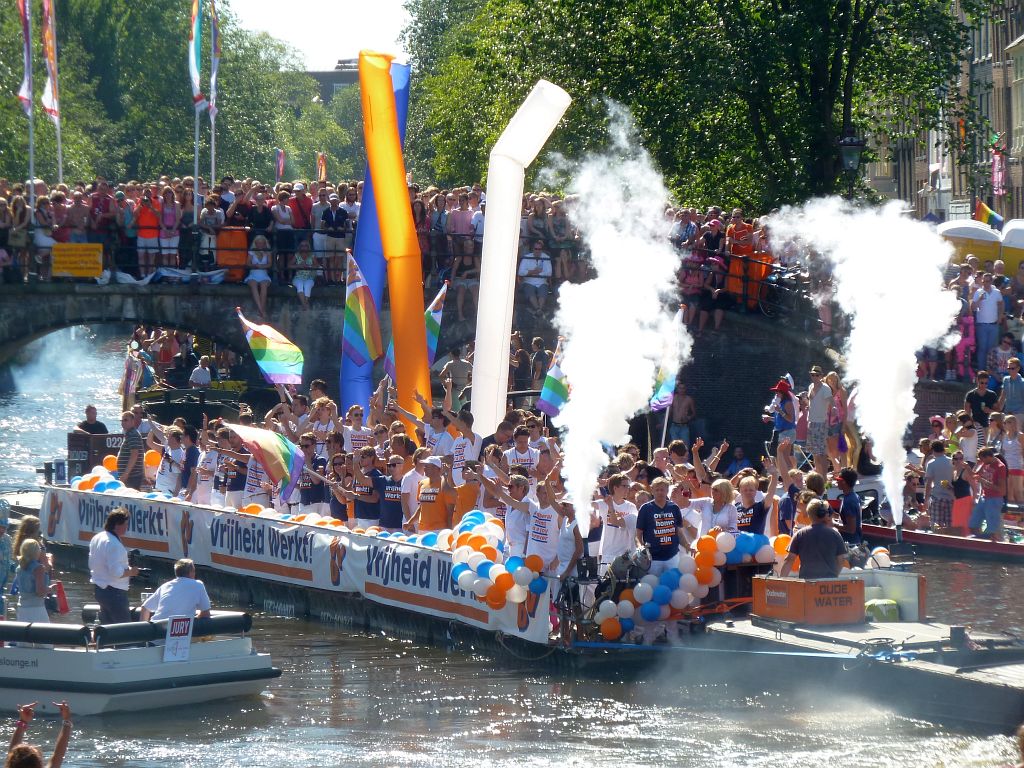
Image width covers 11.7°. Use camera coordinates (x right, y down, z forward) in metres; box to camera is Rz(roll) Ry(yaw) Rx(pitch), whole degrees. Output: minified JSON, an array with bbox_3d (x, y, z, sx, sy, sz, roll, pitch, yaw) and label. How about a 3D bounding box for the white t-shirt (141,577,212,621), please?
[{"bbox_3d":[-3.496,2.301,52.111,0.720,0.600,0.420,1,2,18],"label":"white t-shirt"}]

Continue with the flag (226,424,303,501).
[{"bbox_3d":[-3.069,0.962,62.018,1.000,0.970,0.450,0,2,12],"label":"flag"}]

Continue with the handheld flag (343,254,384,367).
[{"bbox_3d":[-1.842,-0.912,62.000,0.550,1.400,0.300,0,2,11],"label":"handheld flag"}]

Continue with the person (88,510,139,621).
[{"bbox_3d":[-4.179,2.177,52.332,0.500,1.760,0.520,-2,3,-38],"label":"person"}]

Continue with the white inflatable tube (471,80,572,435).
[{"bbox_3d":[0.091,-1.192,60.500,1.270,4.950,0.550,0,2,0],"label":"white inflatable tube"}]

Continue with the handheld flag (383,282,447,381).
[{"bbox_3d":[-1.219,-0.656,62.500,0.820,1.240,0.300,0,2,0],"label":"handheld flag"}]

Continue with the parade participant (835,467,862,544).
[{"bbox_3d":[3.837,1.871,57.034,0.450,1.850,0.520,-1,2,-14],"label":"parade participant"}]

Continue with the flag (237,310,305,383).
[{"bbox_3d":[-3.212,-0.499,66.500,0.930,1.050,0.300,0,2,0],"label":"flag"}]

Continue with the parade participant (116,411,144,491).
[{"bbox_3d":[-5.113,1.261,67.029,0.340,1.800,0.500,-1,2,-20],"label":"parade participant"}]

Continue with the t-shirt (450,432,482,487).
[{"bbox_3d":[-0.566,0.953,62.213,0.320,0.700,0.480,-2,3,-37],"label":"t-shirt"}]

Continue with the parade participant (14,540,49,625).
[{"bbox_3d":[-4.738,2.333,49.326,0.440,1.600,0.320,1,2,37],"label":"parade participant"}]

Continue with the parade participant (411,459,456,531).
[{"bbox_3d":[-0.937,1.775,59.733,0.550,1.820,0.450,2,3,41],"label":"parade participant"}]

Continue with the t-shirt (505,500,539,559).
[{"bbox_3d":[0.113,1.572,54.000,0.300,0.660,0.450,-1,2,-30],"label":"t-shirt"}]

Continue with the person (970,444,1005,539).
[{"bbox_3d":[6.882,1.749,72.231,0.550,1.680,0.450,1,2,25],"label":"person"}]

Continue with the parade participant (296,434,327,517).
[{"bbox_3d":[-2.418,1.487,60.629,0.500,1.800,0.350,1,2,35],"label":"parade participant"}]

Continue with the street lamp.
[{"bbox_3d":[6.539,-2.777,96.079,0.500,4.300,0.500,0,2,0],"label":"street lamp"}]

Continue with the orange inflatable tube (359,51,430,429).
[{"bbox_3d":[-1.476,-1.438,65.106,1.000,5.800,0.700,0,2,0],"label":"orange inflatable tube"}]

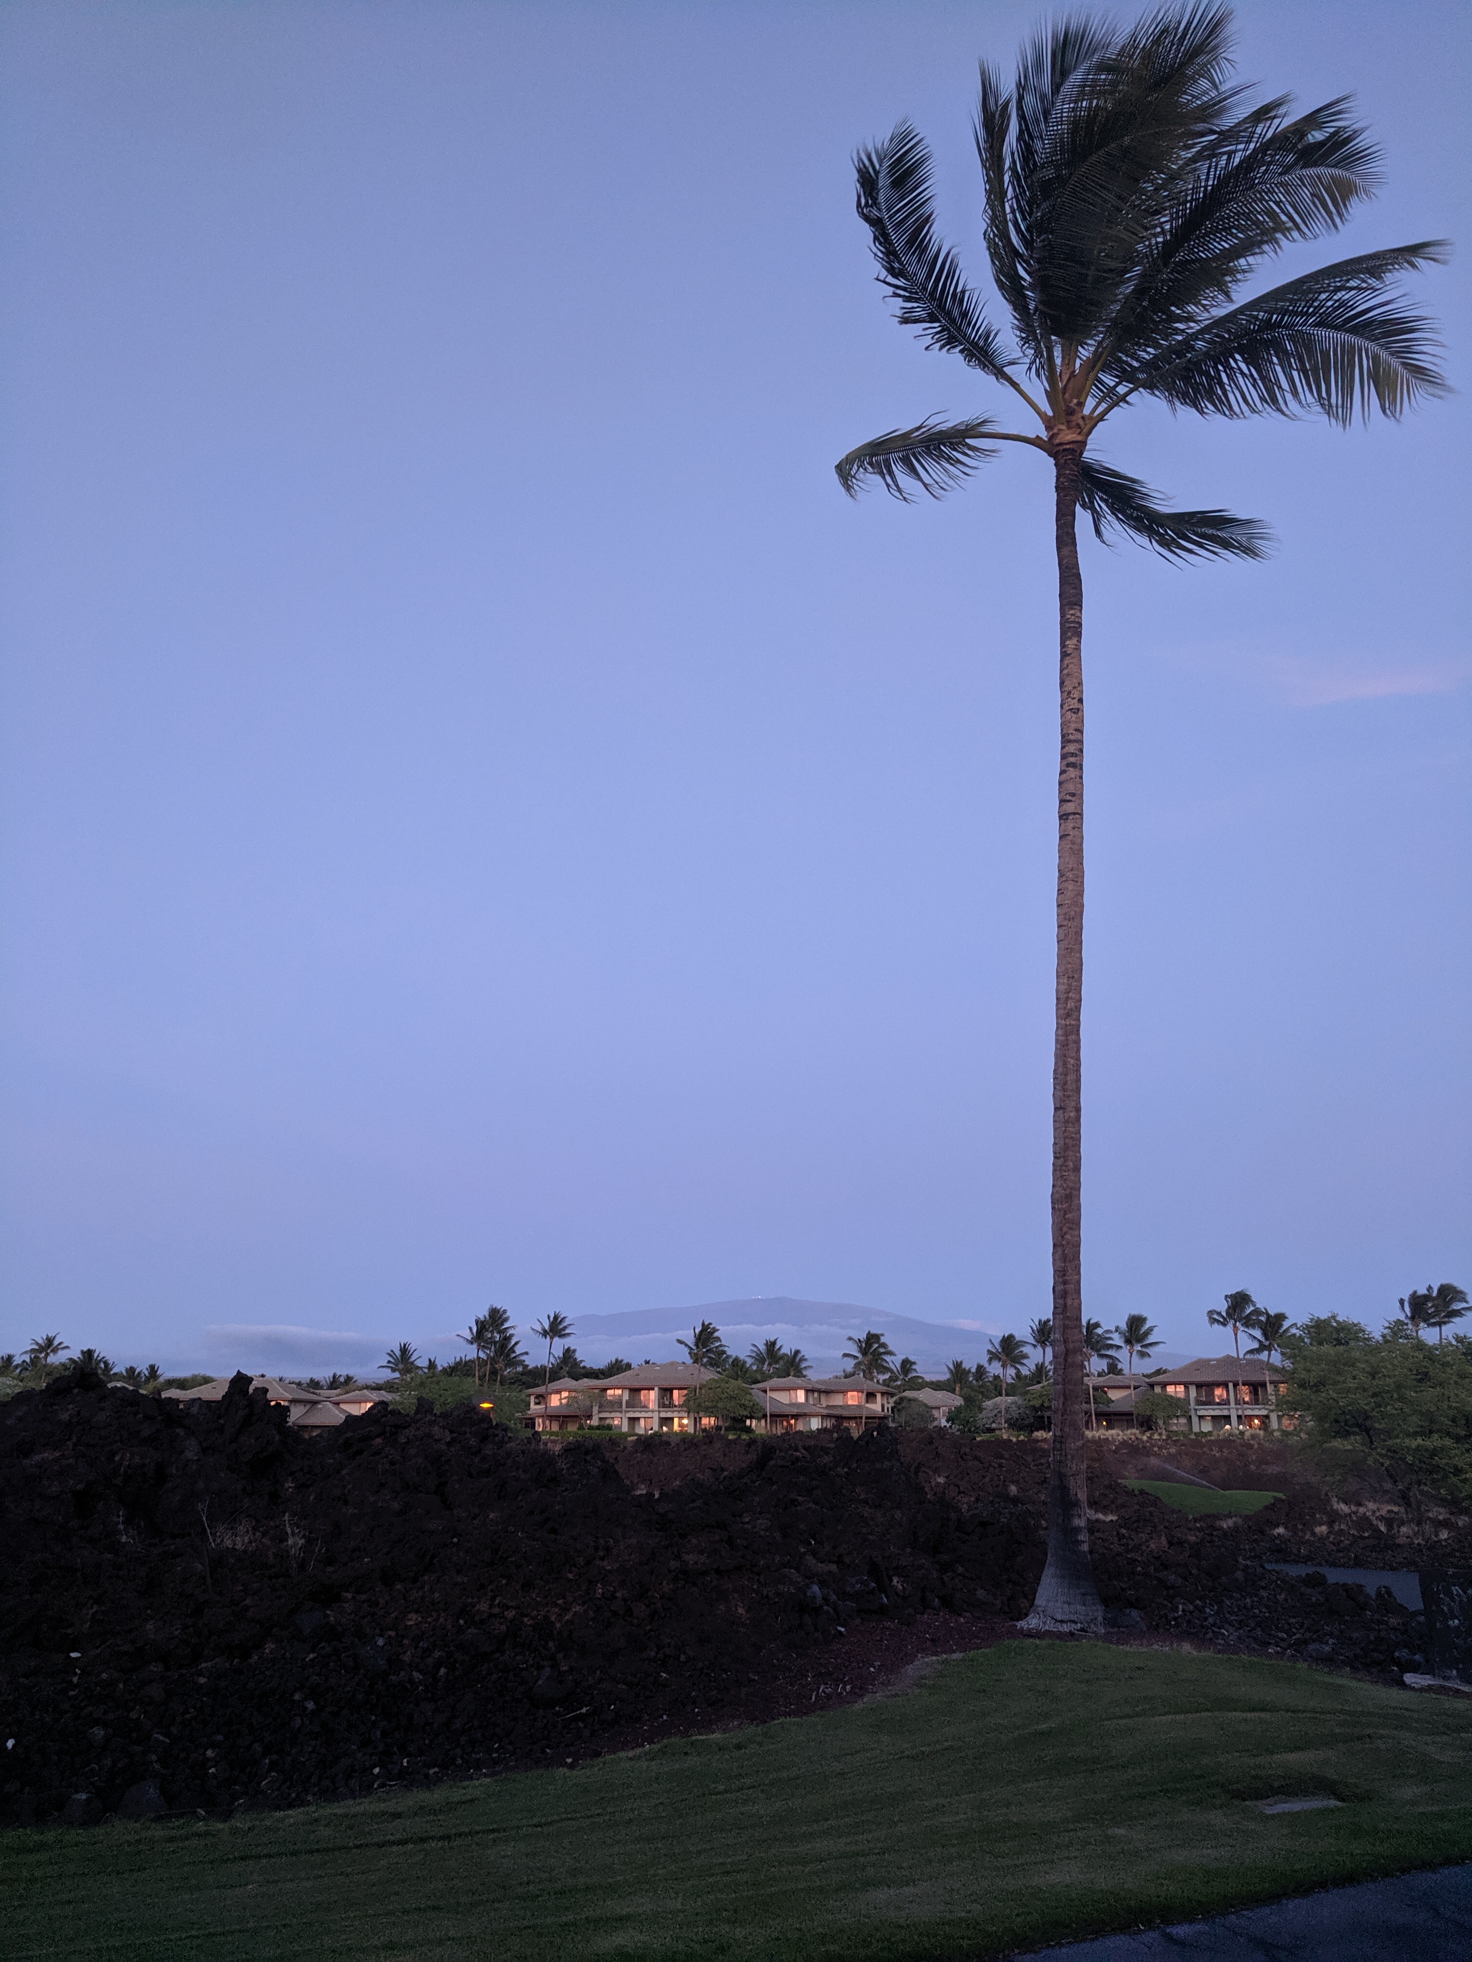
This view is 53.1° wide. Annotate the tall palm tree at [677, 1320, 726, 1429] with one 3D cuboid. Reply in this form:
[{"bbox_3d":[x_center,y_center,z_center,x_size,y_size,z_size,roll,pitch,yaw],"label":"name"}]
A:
[{"bbox_3d":[-4.714,54.815,203.792,7.040,15.360,7.040,0,-17,0],"label":"tall palm tree"}]

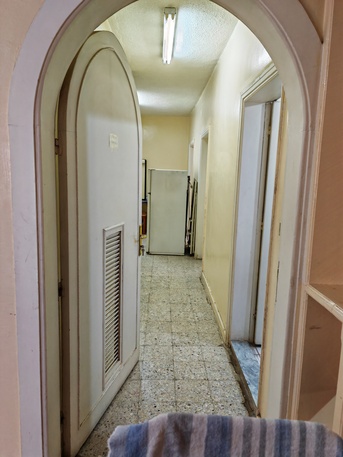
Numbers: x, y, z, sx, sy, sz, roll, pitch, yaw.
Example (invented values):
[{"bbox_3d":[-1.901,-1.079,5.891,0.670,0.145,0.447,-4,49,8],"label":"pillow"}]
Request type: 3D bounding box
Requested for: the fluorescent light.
[{"bbox_3d":[-0.026,-1.634,3.128,0.088,0.072,1.210,1,10,-2],"label":"fluorescent light"}]

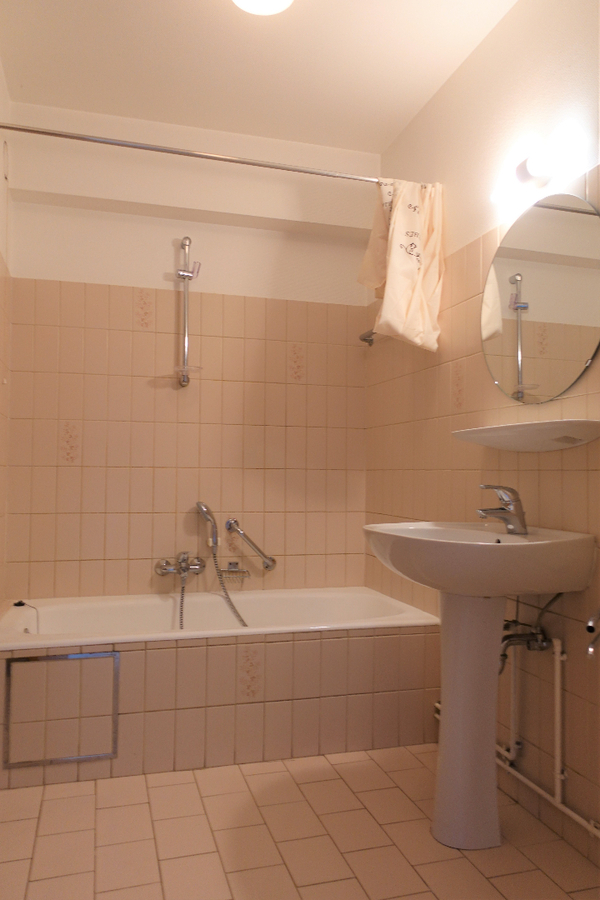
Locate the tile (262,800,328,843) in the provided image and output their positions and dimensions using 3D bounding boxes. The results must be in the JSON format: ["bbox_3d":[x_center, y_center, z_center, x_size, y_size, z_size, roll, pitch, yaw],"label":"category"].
[{"bbox_3d":[-0.022,1.054,1.698,0.147,0.010,0.185,1,-3,-16],"label":"tile"}]

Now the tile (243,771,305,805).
[{"bbox_3d":[-0.079,1.061,1.873,0.147,0.010,0.185,1,-3,-16],"label":"tile"}]

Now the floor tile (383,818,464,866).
[{"bbox_3d":[0.337,1.097,1.677,0.145,0.012,0.191,1,-2,-18],"label":"floor tile"}]

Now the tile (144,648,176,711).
[{"bbox_3d":[-0.457,0.755,1.975,0.100,0.200,0.010,1,-3,-16],"label":"tile"}]

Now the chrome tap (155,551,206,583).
[{"bbox_3d":[-0.521,0.504,2.596,0.198,0.126,0.136,1,-3,-16],"label":"chrome tap"}]

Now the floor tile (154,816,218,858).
[{"bbox_3d":[-0.313,1.046,1.618,0.151,0.010,0.184,2,-2,-17],"label":"floor tile"}]

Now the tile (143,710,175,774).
[{"bbox_3d":[-0.480,0.992,2.048,0.102,0.202,0.010,1,-2,-14],"label":"tile"}]

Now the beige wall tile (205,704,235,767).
[{"bbox_3d":[-0.268,0.961,2.019,0.099,0.199,0.010,2,-2,-17],"label":"beige wall tile"}]

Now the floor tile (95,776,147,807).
[{"bbox_3d":[-0.569,1.096,1.918,0.158,0.012,0.180,1,-2,-18],"label":"floor tile"}]

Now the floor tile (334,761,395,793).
[{"bbox_3d":[0.218,1.110,2.034,0.146,0.012,0.193,1,-2,-18],"label":"floor tile"}]

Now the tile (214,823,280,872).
[{"bbox_3d":[-0.138,1.047,1.573,0.151,0.010,0.184,2,-2,-17],"label":"tile"}]

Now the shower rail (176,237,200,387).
[{"bbox_3d":[-0.494,-0.614,2.660,0.097,0.648,0.090,1,-3,-16],"label":"shower rail"}]

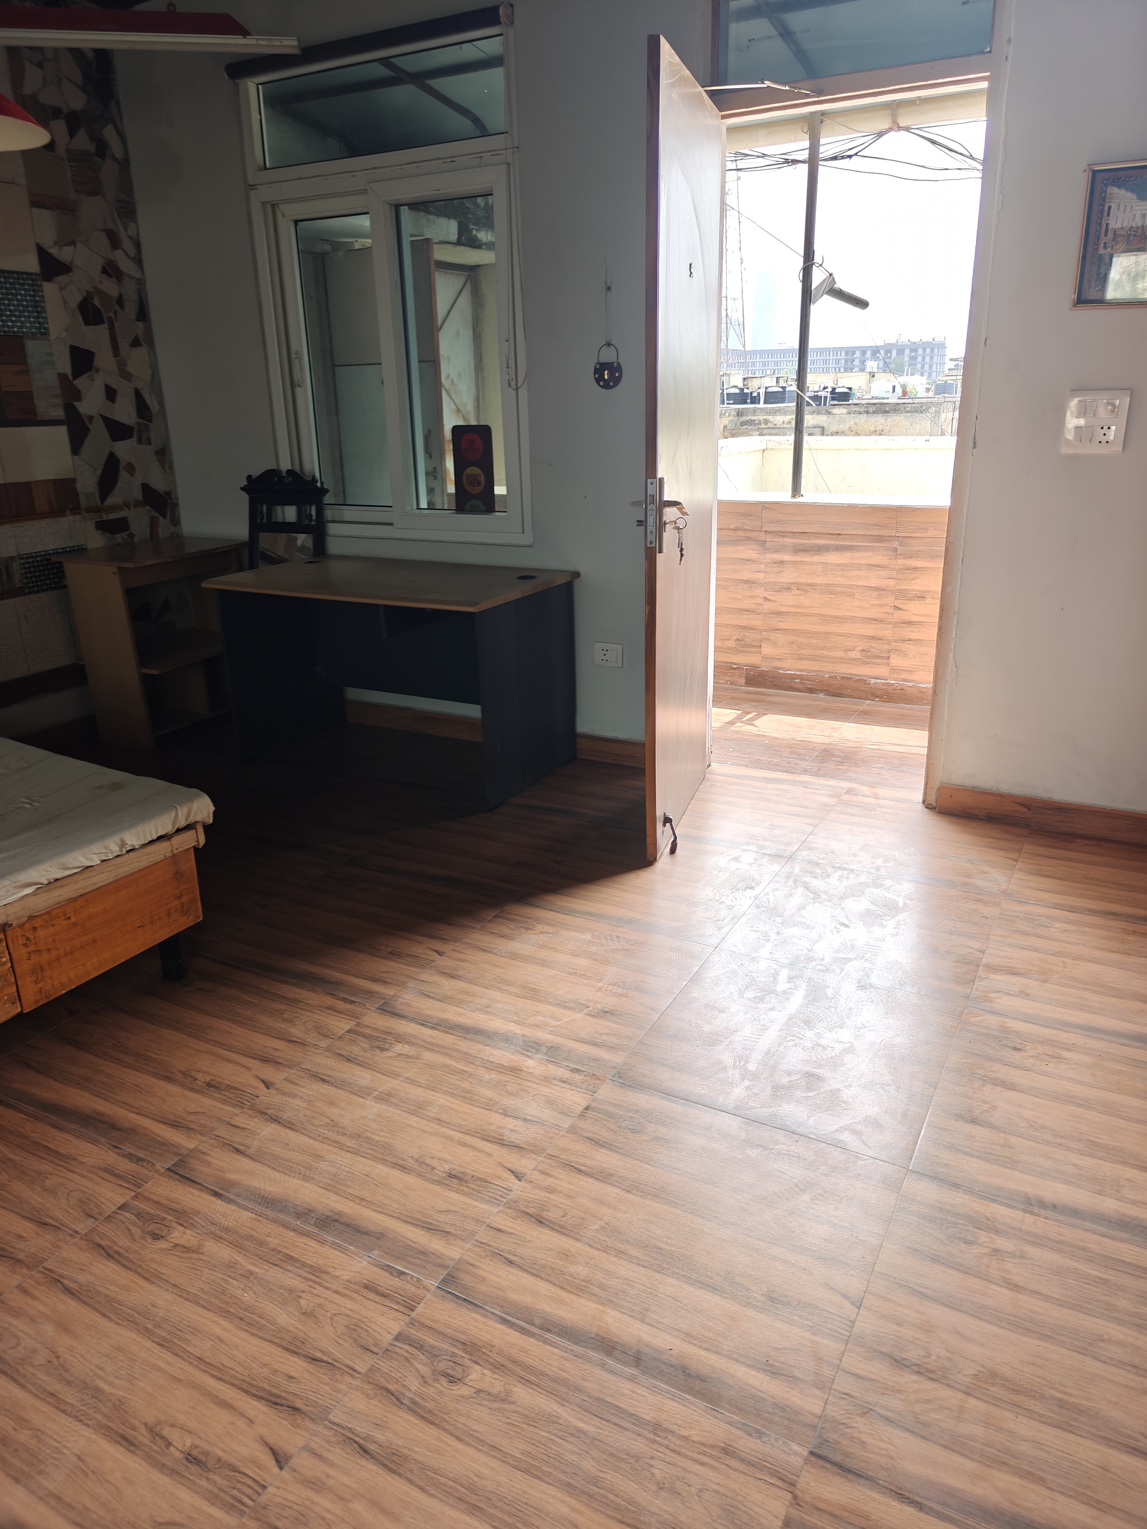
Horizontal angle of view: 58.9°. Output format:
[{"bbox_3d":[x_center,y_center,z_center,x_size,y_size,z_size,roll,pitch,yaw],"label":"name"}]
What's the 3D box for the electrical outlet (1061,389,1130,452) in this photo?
[{"bbox_3d":[1.455,-0.954,2.830,0.153,0.166,0.018,9,22,28],"label":"electrical outlet"}]

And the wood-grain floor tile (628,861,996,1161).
[{"bbox_3d":[0.629,0.506,2.441,0.602,0.010,1.215,9,22,28],"label":"wood-grain floor tile"}]

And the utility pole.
[{"bbox_3d":[1.016,-1.966,4.441,0.050,1.575,0.050,9,22,28],"label":"utility pole"}]

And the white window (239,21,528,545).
[{"bbox_3d":[-0.693,-1.706,3.870,1.240,1.660,0.080,9,22,28],"label":"white window"}]

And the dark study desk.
[{"bbox_3d":[-0.678,-0.349,3.914,1.268,0.724,0.680,9,22,28],"label":"dark study desk"}]

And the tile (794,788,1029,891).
[{"bbox_3d":[1.075,0.232,3.201,0.606,0.010,0.630,9,22,28],"label":"tile"}]

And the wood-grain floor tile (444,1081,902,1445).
[{"bbox_3d":[0.189,0.775,1.698,0.598,0.010,0.589,9,22,28],"label":"wood-grain floor tile"}]

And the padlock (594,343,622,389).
[{"bbox_3d":[0.121,-1.356,3.464,0.110,0.148,0.028,9,22,28],"label":"padlock"}]

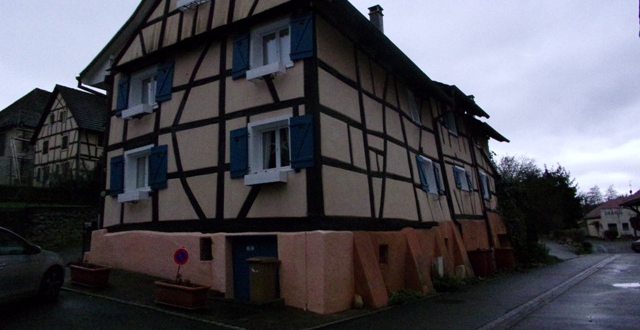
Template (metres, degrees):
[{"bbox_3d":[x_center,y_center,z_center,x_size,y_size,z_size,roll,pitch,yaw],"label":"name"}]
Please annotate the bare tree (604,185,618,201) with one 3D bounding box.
[{"bbox_3d":[56.890,8.962,89.231,3.500,10.100,3.500,-7,-10,32],"label":"bare tree"}]

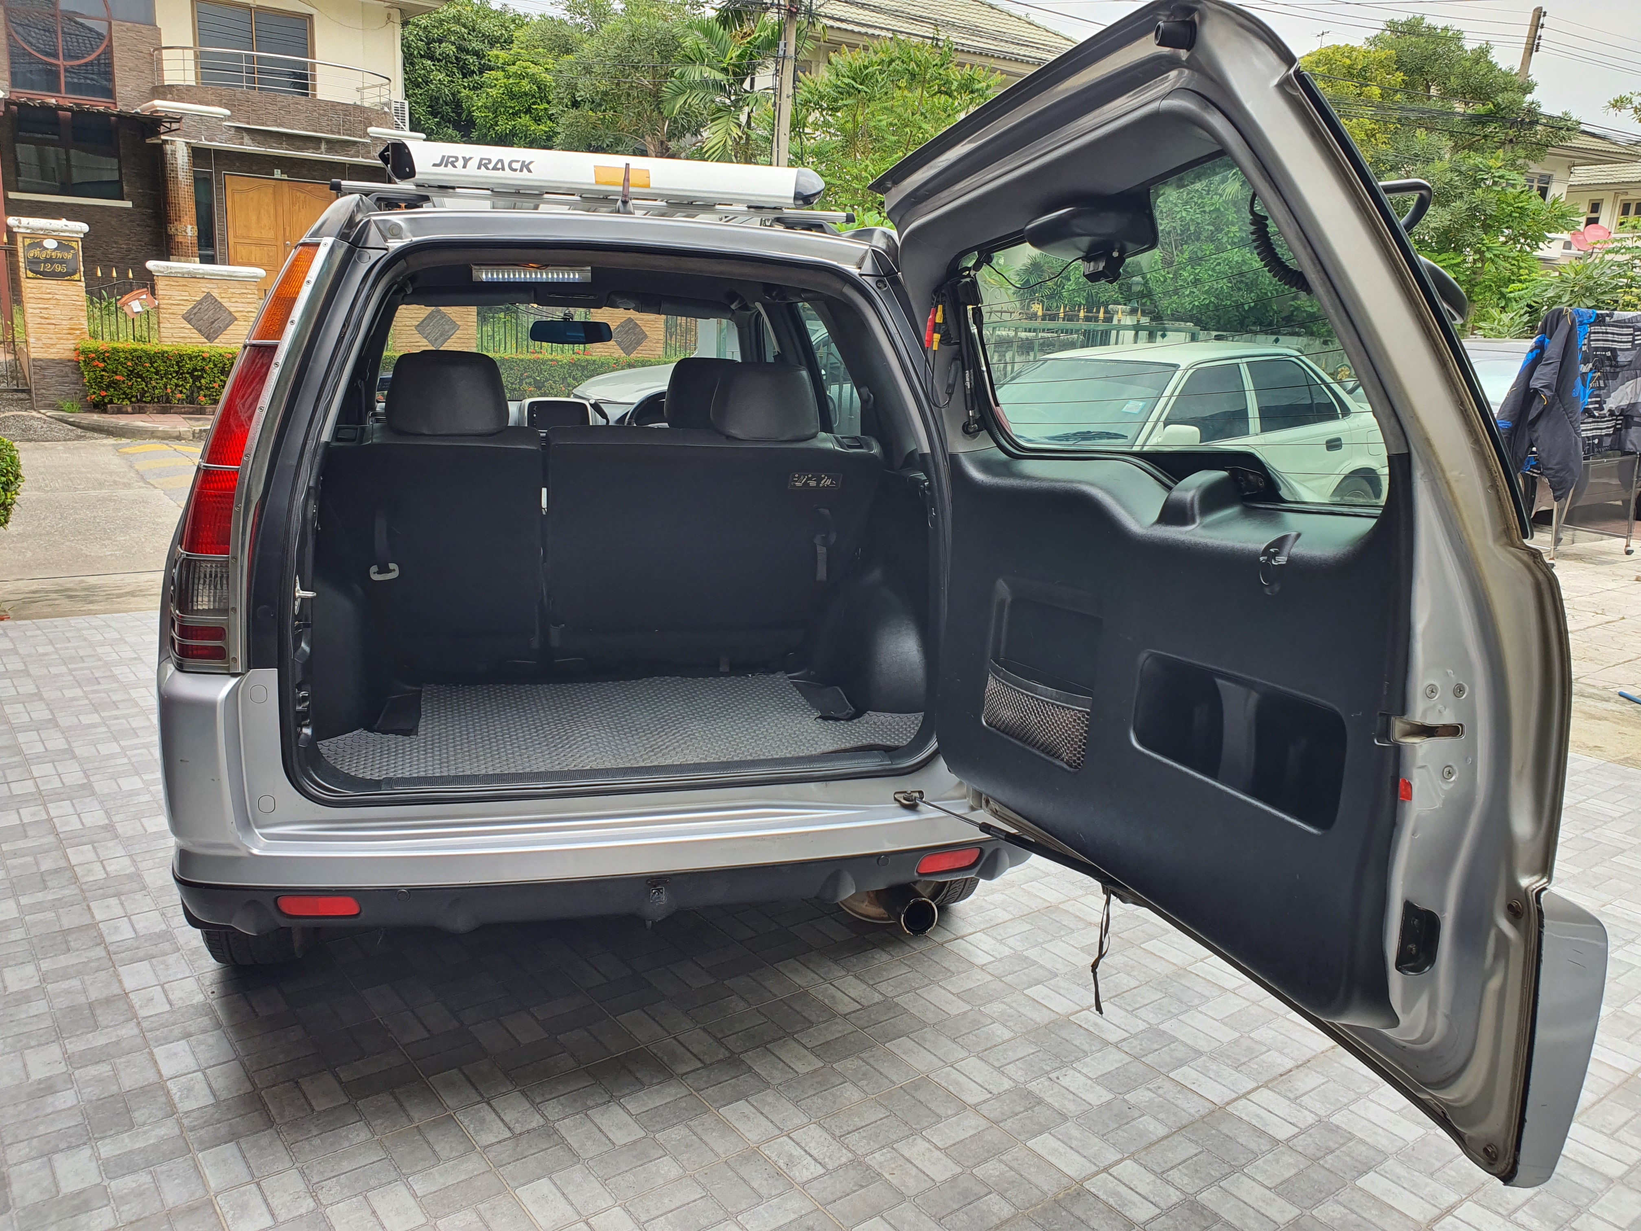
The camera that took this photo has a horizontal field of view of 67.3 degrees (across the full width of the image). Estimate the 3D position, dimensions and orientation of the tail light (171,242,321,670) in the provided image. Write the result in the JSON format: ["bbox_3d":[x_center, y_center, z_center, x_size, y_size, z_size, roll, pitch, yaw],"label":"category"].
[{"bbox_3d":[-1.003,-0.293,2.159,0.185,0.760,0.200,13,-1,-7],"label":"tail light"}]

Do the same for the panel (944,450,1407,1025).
[{"bbox_3d":[0.512,0.082,1.919,0.100,0.660,1.000,-4,13,-25],"label":"panel"}]

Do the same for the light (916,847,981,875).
[{"bbox_3d":[0.249,0.475,2.398,0.150,0.037,0.024,-4,13,-25],"label":"light"}]

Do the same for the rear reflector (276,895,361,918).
[{"bbox_3d":[-0.872,0.503,2.145,0.150,0.037,0.024,1,11,0],"label":"rear reflector"}]

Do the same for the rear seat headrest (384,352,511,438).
[{"bbox_3d":[-0.861,-0.503,2.834,0.265,0.195,0.125,-1,20,-13],"label":"rear seat headrest"}]

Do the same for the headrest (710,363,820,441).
[{"bbox_3d":[-0.140,-0.513,2.998,0.260,0.190,0.125,-1,20,-13],"label":"headrest"}]

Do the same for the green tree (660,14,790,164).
[{"bbox_3d":[-1.675,-6.887,21.670,2.500,6.780,2.500,-1,12,-13],"label":"green tree"}]

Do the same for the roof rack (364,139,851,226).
[{"bbox_3d":[-0.548,-1.035,3.152,1.080,0.160,1.100,-1,12,-13],"label":"roof rack"}]

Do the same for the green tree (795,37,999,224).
[{"bbox_3d":[1.115,-5.975,19.586,3.300,5.930,3.100,-1,12,-13],"label":"green tree"}]

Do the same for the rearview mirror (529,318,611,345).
[{"bbox_3d":[-0.887,-1.011,4.387,0.295,0.077,0.035,-5,13,-26],"label":"rearview mirror"}]

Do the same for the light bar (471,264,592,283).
[{"bbox_3d":[-0.576,-0.681,2.455,0.237,0.036,0.030,-1,24,-13],"label":"light bar"}]

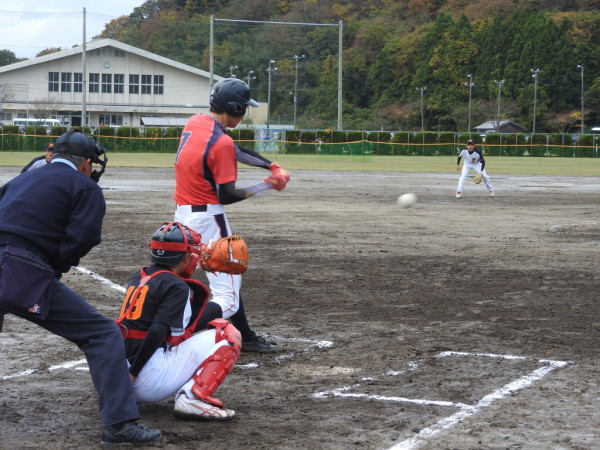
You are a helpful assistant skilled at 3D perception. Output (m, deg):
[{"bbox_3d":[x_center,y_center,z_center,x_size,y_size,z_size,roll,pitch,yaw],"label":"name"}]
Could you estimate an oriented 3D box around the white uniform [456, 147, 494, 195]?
[{"bbox_3d":[4.145,-1.276,34.800,0.850,1.120,0.500,1,3,6],"label":"white uniform"}]

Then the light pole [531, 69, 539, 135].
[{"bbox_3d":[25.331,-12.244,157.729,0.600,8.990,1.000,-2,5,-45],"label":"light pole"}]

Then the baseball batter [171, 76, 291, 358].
[{"bbox_3d":[-0.426,-0.045,8.868,0.900,1.730,0.780,-1,4,-28],"label":"baseball batter"}]

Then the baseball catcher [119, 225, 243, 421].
[{"bbox_3d":[-0.557,0.441,7.342,0.800,0.940,0.750,-2,5,-40],"label":"baseball catcher"}]

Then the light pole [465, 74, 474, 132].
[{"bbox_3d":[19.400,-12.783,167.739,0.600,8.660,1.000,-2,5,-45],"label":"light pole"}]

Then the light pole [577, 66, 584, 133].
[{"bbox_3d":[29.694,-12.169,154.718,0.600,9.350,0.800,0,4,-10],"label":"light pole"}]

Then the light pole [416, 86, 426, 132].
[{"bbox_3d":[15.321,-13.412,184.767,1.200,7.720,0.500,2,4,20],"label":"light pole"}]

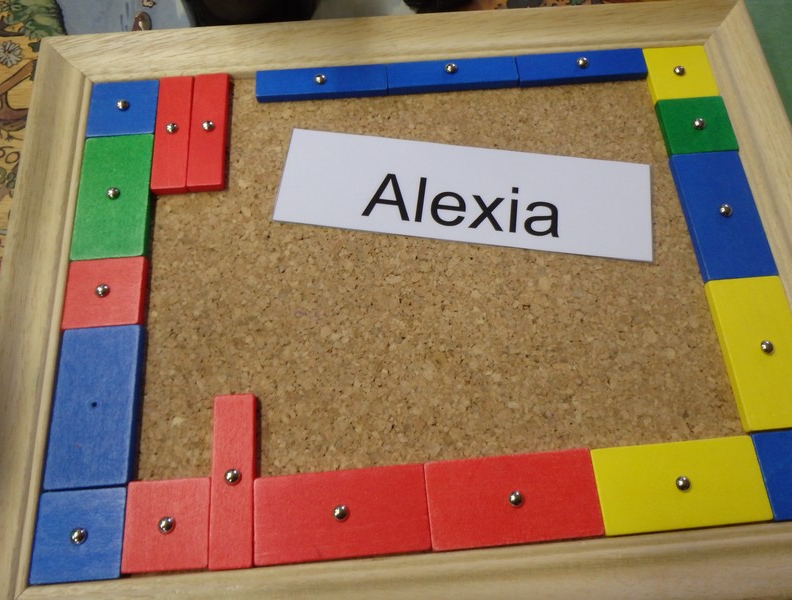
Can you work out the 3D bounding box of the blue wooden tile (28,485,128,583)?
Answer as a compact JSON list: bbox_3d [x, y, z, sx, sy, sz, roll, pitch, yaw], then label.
[{"bbox_3d":[-0.091,0.068,0.188,0.025,0.004,0.025,-4,68,-2],"label":"blue wooden tile"}]

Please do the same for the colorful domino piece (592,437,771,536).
[{"bbox_3d":[0.084,0.055,0.194,0.050,0.004,0.024,-5,68,-2],"label":"colorful domino piece"}]

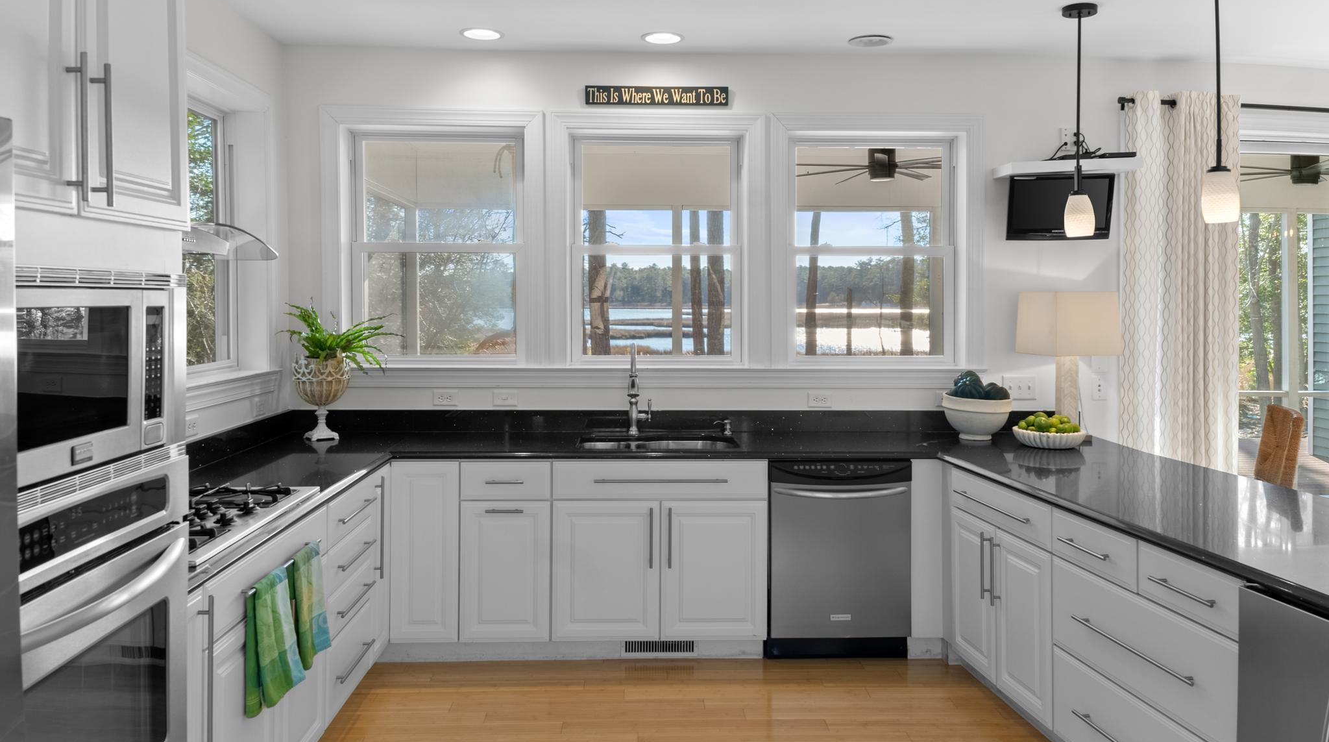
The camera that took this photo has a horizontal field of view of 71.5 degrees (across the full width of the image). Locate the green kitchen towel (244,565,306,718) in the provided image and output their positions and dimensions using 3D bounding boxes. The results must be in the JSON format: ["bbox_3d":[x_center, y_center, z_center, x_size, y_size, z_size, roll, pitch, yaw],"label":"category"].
[{"bbox_3d":[-1.042,0.726,2.470,0.065,0.315,0.330,0,2,-3],"label":"green kitchen towel"}]

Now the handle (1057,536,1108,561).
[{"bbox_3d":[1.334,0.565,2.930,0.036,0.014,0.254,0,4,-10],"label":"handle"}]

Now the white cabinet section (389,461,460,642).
[{"bbox_3d":[-1.015,0.747,4.160,0.305,0.765,0.560,0,3,-2],"label":"white cabinet section"}]

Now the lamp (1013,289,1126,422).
[{"bbox_3d":[1.856,-0.024,4.240,0.345,0.670,0.345,0,2,-7],"label":"lamp"}]

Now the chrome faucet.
[{"bbox_3d":[-0.113,0.084,4.260,0.117,0.430,0.260,0,2,-3],"label":"chrome faucet"}]

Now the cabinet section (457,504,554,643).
[{"bbox_3d":[-0.678,0.830,4.170,0.385,0.590,0.560,0,3,-2],"label":"cabinet section"}]

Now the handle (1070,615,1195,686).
[{"bbox_3d":[1.353,0.799,2.676,0.036,0.013,0.550,0,4,-7],"label":"handle"}]

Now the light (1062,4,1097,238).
[{"bbox_3d":[1.700,-1.018,3.770,0.145,0.945,0.145,0,1,-10],"label":"light"}]

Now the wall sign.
[{"bbox_3d":[-0.037,-1.325,4.445,0.700,0.090,0.020,0,3,-2],"label":"wall sign"}]

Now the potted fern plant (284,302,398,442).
[{"bbox_3d":[-1.475,0.000,4.190,0.520,0.630,0.450,0,3,-2],"label":"potted fern plant"}]

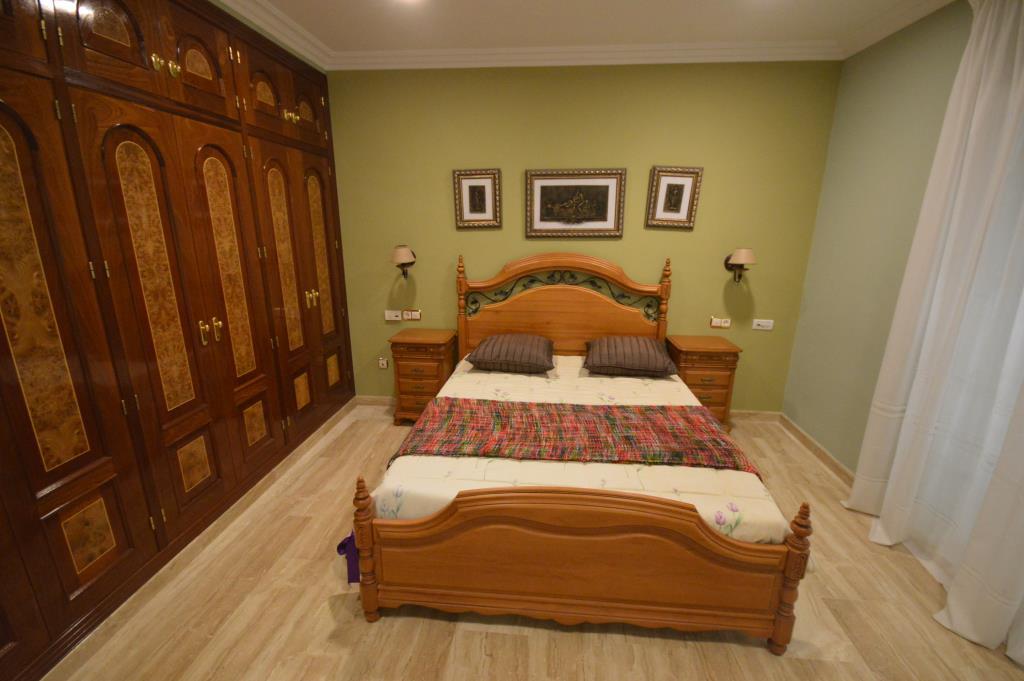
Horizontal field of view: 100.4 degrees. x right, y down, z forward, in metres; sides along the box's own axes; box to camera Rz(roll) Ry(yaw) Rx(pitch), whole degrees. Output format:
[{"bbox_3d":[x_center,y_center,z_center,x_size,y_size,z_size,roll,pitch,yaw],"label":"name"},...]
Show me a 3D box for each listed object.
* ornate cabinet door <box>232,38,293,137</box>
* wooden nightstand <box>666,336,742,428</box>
[{"bbox_3d":[-1.371,-1.371,2.364,0.035,0.375,0.410,2,15,4],"label":"ornate cabinet door"},{"bbox_3d":[1.382,0.361,3.186,0.430,0.680,0.390,2,15,4],"label":"wooden nightstand"}]

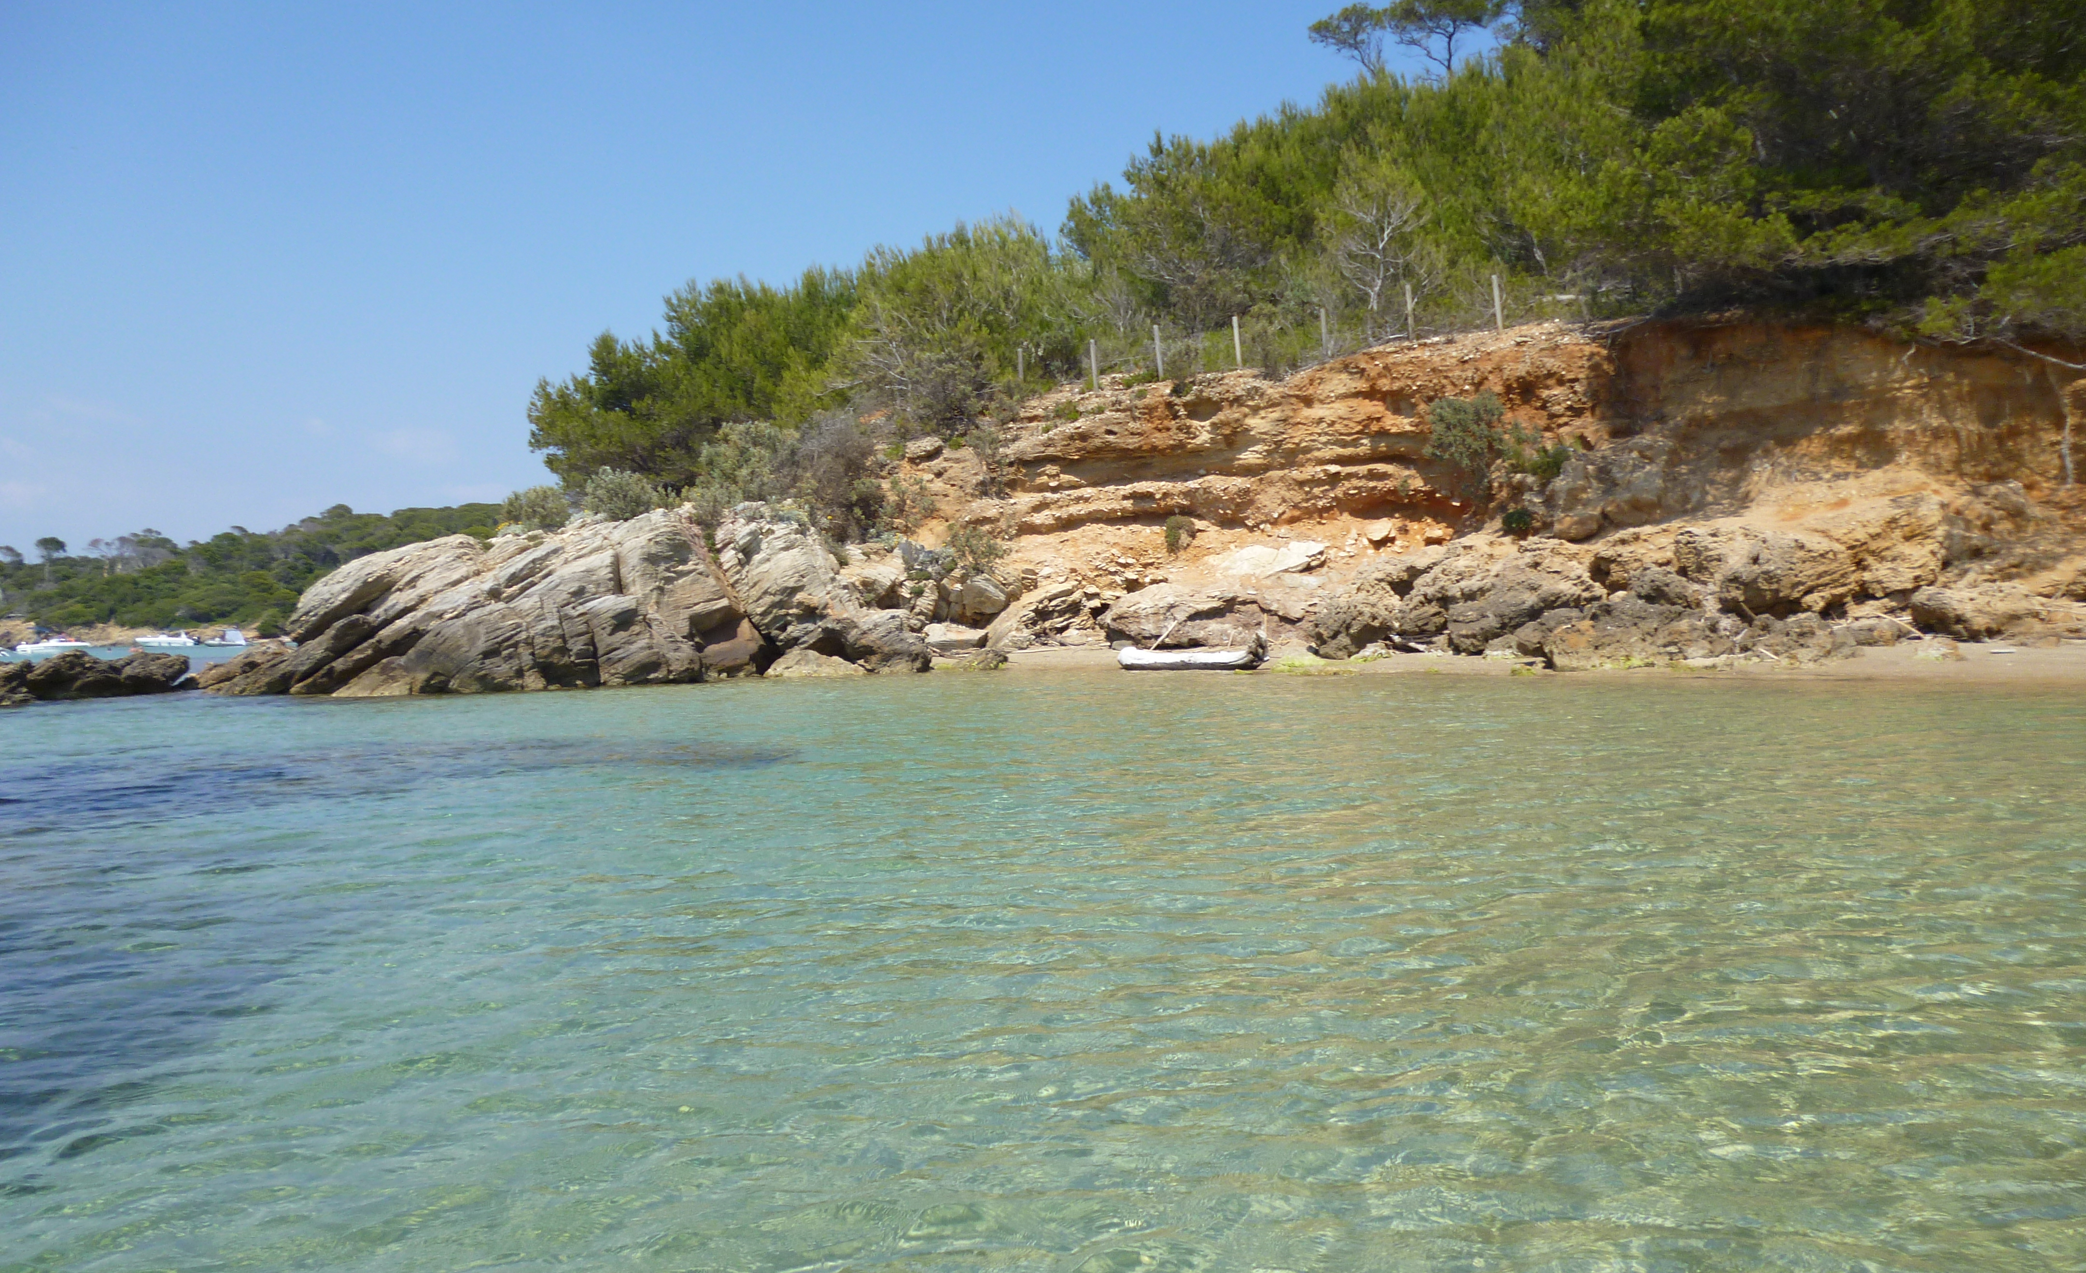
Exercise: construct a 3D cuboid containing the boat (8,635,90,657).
[{"bbox_3d":[-86.400,0.850,147.000,2.200,1.500,6.000,-1,1,30],"label":"boat"}]

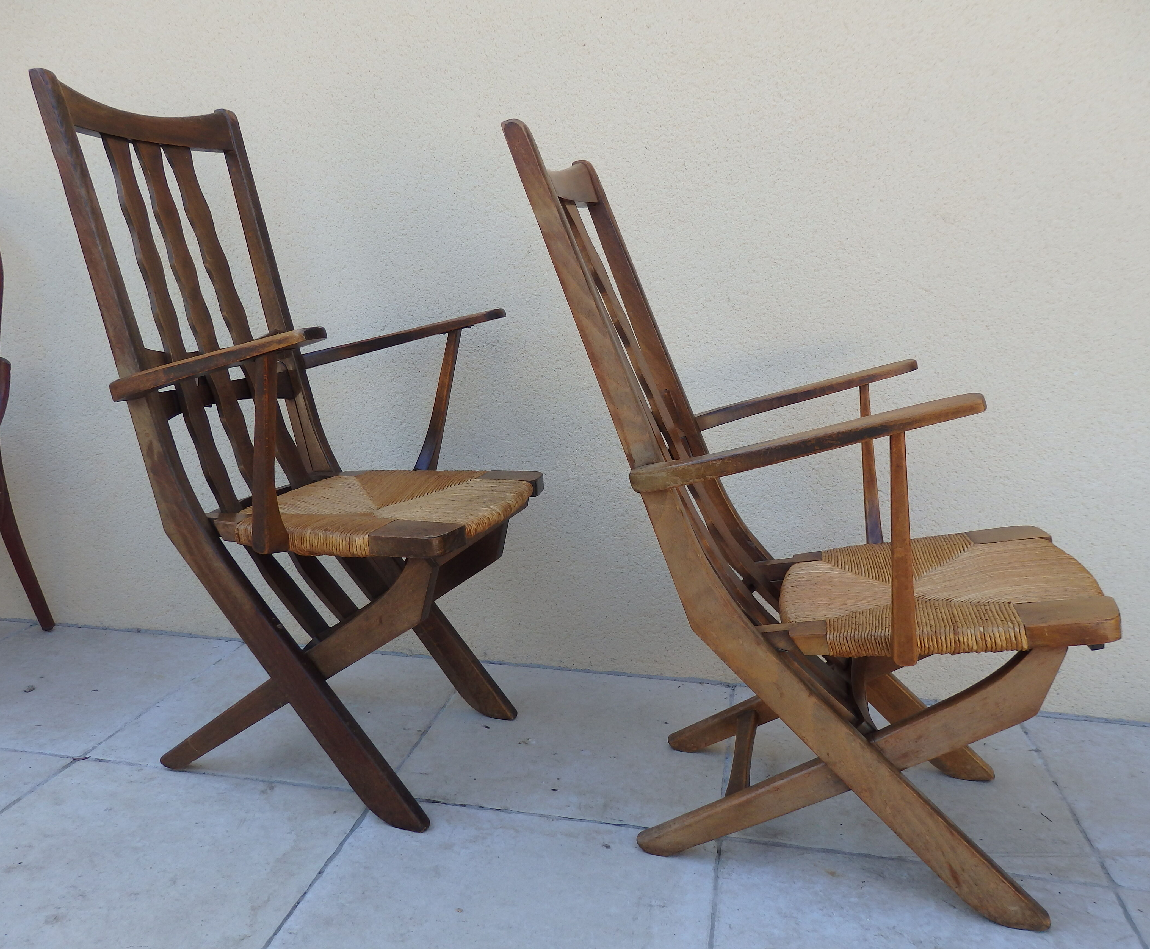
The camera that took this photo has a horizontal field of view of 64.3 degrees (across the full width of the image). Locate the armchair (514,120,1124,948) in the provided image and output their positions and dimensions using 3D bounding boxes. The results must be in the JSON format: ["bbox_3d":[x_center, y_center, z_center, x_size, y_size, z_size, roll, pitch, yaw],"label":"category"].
[{"bbox_3d":[0.307,0.036,1.255,0.719,0.947,0.570,4,13,13],"label":"armchair"}]

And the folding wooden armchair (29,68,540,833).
[{"bbox_3d":[-0.384,-0.055,1.422,0.609,1.037,0.597,5,13,17],"label":"folding wooden armchair"}]

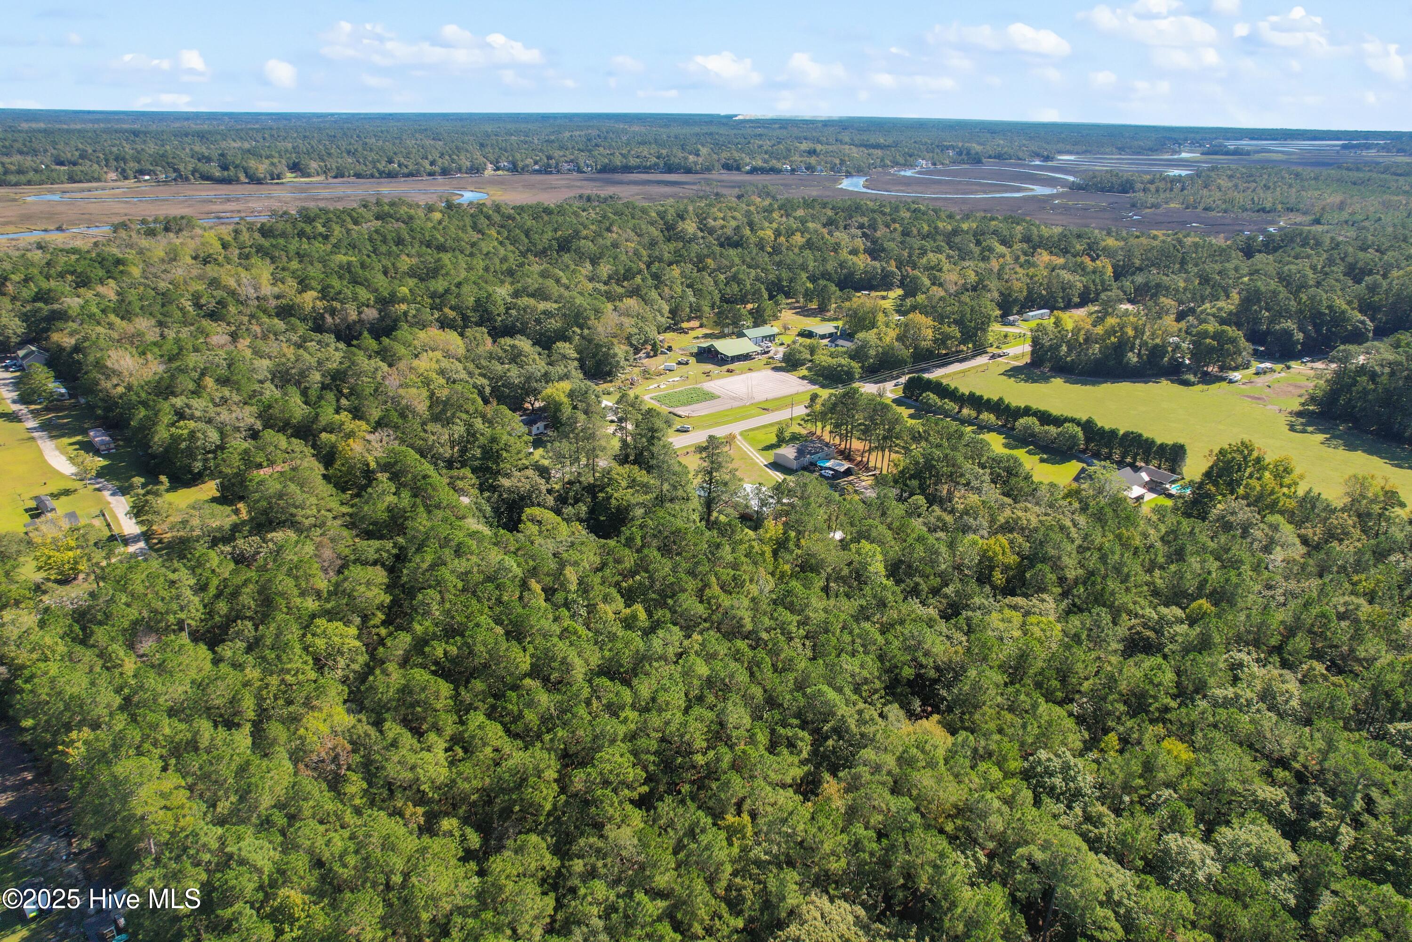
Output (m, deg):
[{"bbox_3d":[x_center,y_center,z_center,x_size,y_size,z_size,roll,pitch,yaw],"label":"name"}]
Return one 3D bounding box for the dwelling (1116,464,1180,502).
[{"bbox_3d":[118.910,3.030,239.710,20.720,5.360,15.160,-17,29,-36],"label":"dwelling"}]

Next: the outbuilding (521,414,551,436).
[{"bbox_3d":[-55.540,-15.610,280.250,6.370,3.940,9.090,-18,29,-37],"label":"outbuilding"}]

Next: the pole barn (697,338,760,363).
[{"bbox_3d":[10.640,-52.660,368.790,19.000,6.060,20.210,-17,29,-36],"label":"pole barn"}]

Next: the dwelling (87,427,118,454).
[{"bbox_3d":[-182.870,-9.190,261.580,3.740,3.030,16.470,-19,30,-39],"label":"dwelling"}]

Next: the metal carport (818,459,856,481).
[{"bbox_3d":[39.213,-0.501,251.140,5.700,3.600,6.100,-20,30,-40],"label":"metal carport"}]

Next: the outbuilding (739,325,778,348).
[{"bbox_3d":[23.070,-62.980,395.330,17.480,5.050,11.320,-17,29,-36],"label":"outbuilding"}]

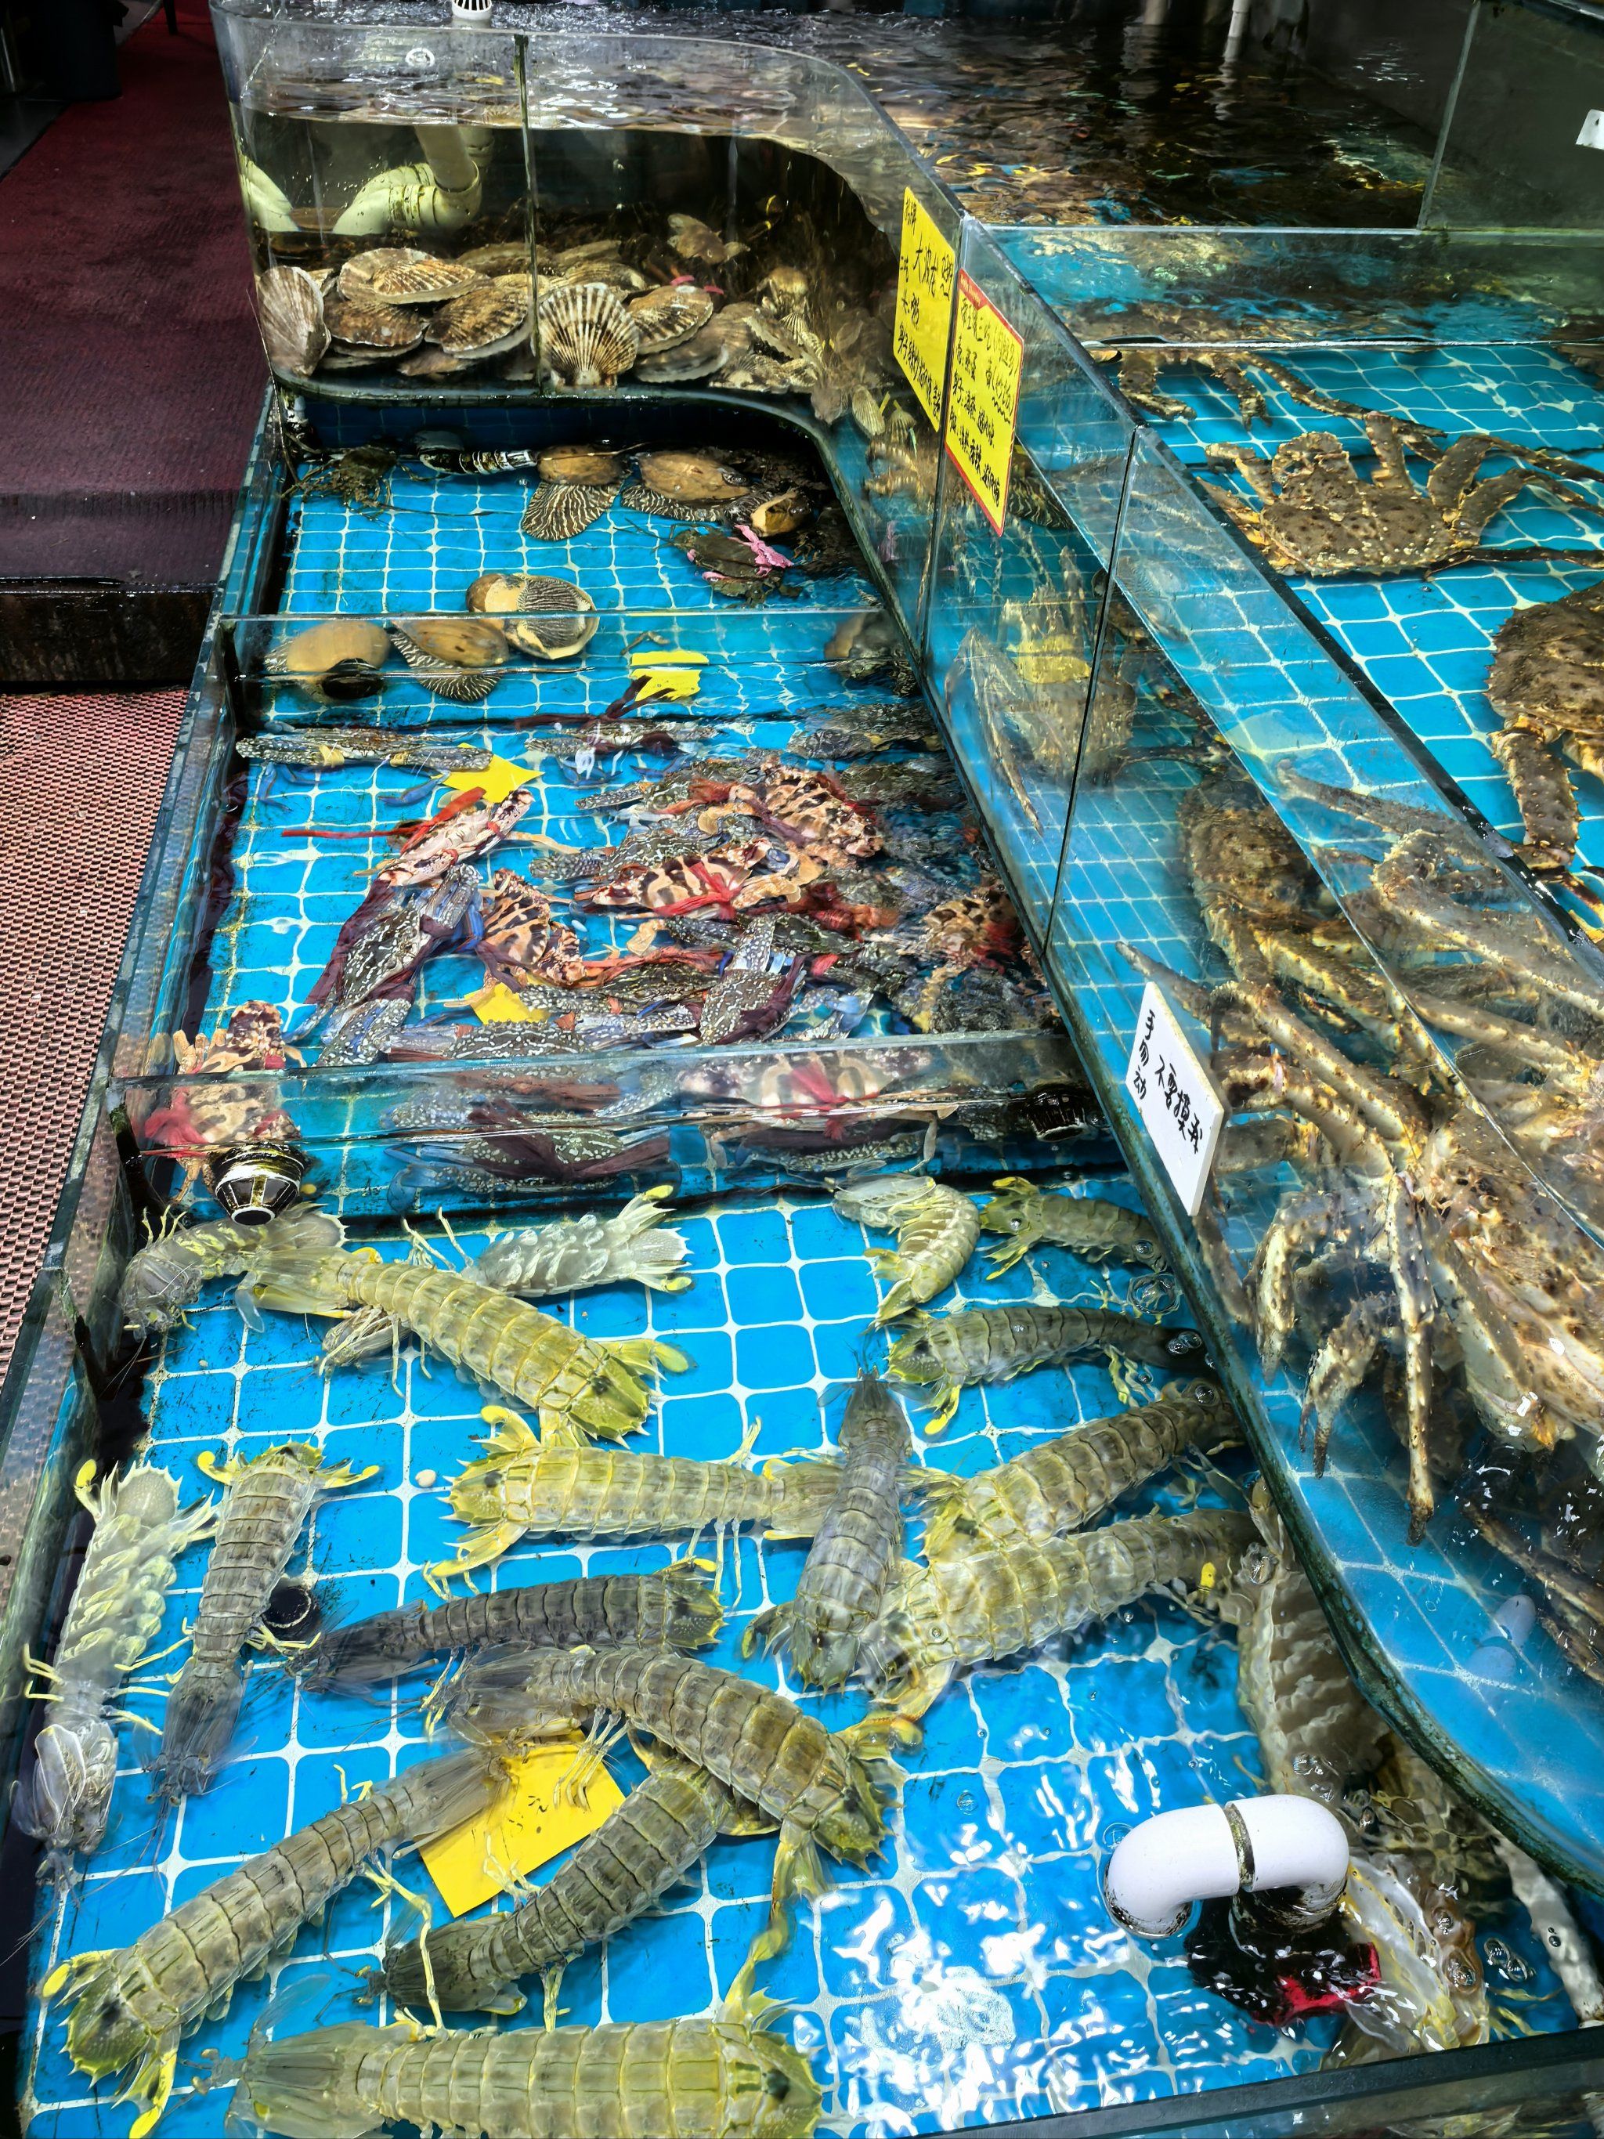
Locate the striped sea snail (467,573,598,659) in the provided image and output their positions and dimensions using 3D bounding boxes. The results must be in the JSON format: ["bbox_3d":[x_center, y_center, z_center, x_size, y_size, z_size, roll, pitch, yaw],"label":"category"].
[{"bbox_3d":[-0.283,-0.478,1.758,0.140,0.058,0.092,14,43,12],"label":"striped sea snail"}]

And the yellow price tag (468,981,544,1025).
[{"bbox_3d":[-0.229,-0.055,1.316,0.085,0.004,0.065,2,42,-2],"label":"yellow price tag"}]

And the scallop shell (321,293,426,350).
[{"bbox_3d":[-0.487,-0.848,1.895,0.118,0.042,0.108,2,51,-2],"label":"scallop shell"}]

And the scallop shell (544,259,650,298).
[{"bbox_3d":[-0.261,-1.001,2.125,0.135,0.050,0.115,-4,54,-8],"label":"scallop shell"}]

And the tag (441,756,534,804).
[{"bbox_3d":[-0.290,-0.270,1.543,0.095,0.003,0.092,-4,42,-8],"label":"tag"}]

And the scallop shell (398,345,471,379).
[{"bbox_3d":[-0.425,-0.833,1.950,0.100,0.033,0.095,-4,42,-8],"label":"scallop shell"}]

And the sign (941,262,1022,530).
[{"bbox_3d":[0.133,-0.498,1.240,0.003,0.134,0.192,-4,42,-8],"label":"sign"}]

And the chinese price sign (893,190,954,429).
[{"bbox_3d":[0.111,-0.701,1.534,0.003,0.148,0.213,-4,42,-8],"label":"chinese price sign"}]

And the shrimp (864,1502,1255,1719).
[{"bbox_3d":[0.143,0.281,0.899,0.243,0.040,0.073,-14,44,-18],"label":"shrimp"}]

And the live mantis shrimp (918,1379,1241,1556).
[{"bbox_3d":[0.171,0.232,0.988,0.222,0.040,0.064,-17,45,-21],"label":"live mantis shrimp"}]

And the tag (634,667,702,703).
[{"bbox_3d":[-0.134,-0.383,1.660,0.070,0.006,0.072,-4,42,-8],"label":"tag"}]

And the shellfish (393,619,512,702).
[{"bbox_3d":[-0.349,-0.402,1.647,0.120,0.065,0.082,13,43,11],"label":"shellfish"}]

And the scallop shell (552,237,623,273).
[{"bbox_3d":[-0.272,-1.027,2.110,0.095,0.035,0.090,-4,42,-8],"label":"scallop shell"}]

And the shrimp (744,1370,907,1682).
[{"bbox_3d":[0.025,0.254,0.946,0.063,0.040,0.214,8,42,6],"label":"shrimp"}]

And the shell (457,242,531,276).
[{"bbox_3d":[-0.354,-0.944,1.958,0.110,0.037,0.105,2,42,-2],"label":"shell"}]

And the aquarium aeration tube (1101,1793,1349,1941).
[{"bbox_3d":[0.184,0.346,0.725,0.098,0.060,0.041,-4,42,-8],"label":"aquarium aeration tube"}]

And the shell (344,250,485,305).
[{"bbox_3d":[-0.478,-0.974,2.053,0.165,0.055,0.125,-4,54,-8],"label":"shell"}]

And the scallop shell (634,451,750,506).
[{"bbox_3d":[-0.123,-0.667,1.880,0.130,0.065,0.075,4,41,1],"label":"scallop shell"}]

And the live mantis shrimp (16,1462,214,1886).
[{"bbox_3d":[-0.357,0.298,0.859,0.073,0.038,0.220,-3,42,-6],"label":"live mantis shrimp"}]

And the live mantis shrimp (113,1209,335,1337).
[{"bbox_3d":[-0.370,0.114,1.067,0.134,0.038,0.098,-21,47,-25],"label":"live mantis shrimp"}]

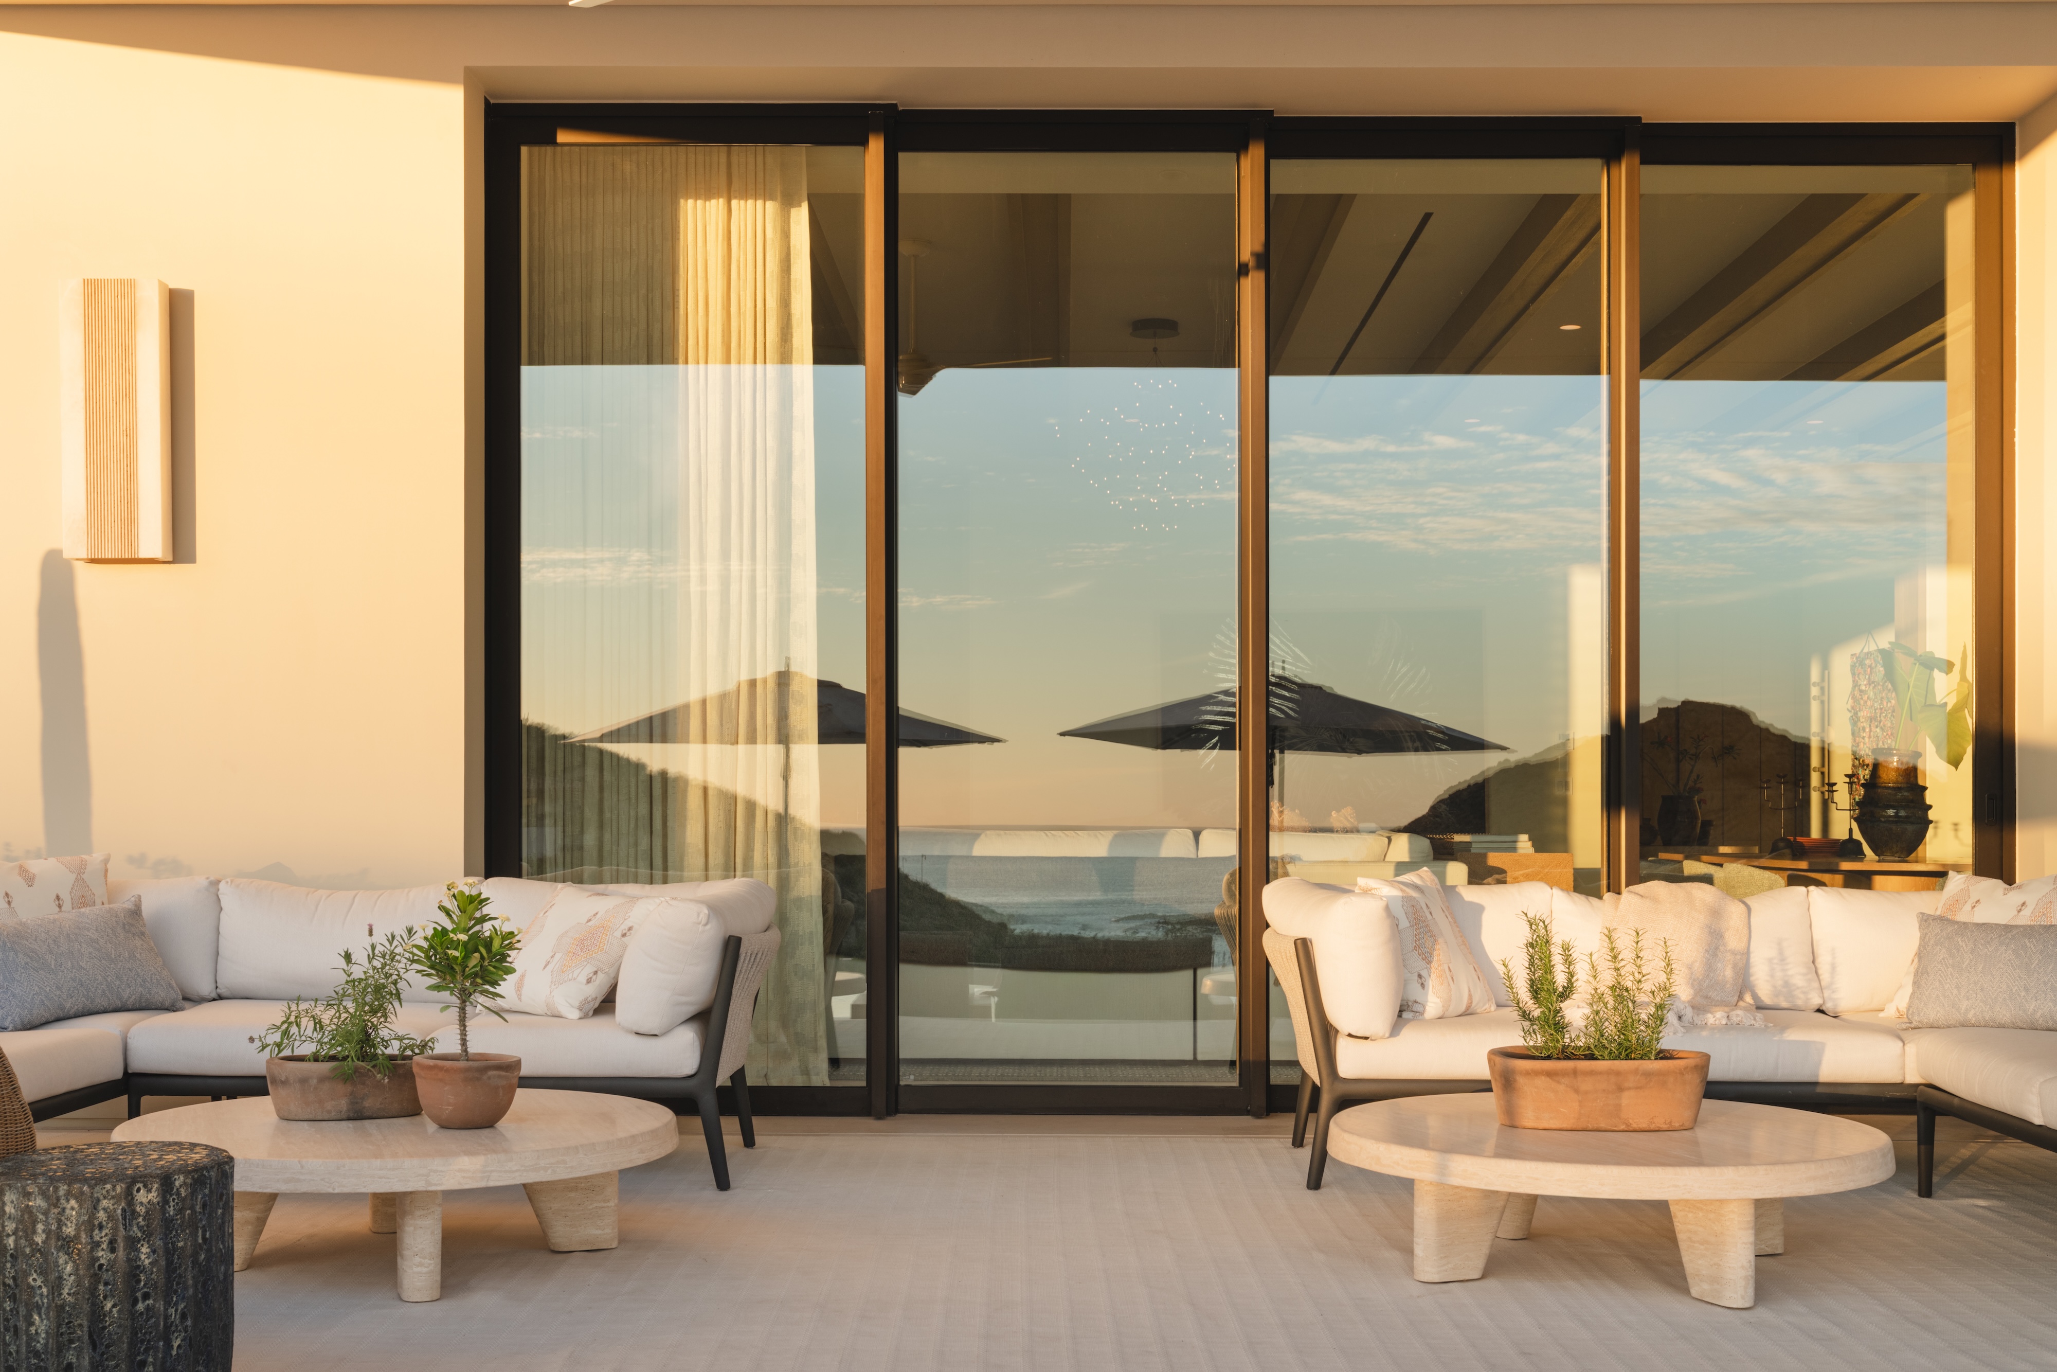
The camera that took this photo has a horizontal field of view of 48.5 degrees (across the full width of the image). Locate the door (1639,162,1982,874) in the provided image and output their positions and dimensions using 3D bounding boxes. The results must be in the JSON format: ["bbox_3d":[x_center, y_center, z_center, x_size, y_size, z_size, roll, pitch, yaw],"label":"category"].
[{"bbox_3d":[2.627,-0.216,7.680,1.200,3.130,0.080,0,0,0],"label":"door"}]

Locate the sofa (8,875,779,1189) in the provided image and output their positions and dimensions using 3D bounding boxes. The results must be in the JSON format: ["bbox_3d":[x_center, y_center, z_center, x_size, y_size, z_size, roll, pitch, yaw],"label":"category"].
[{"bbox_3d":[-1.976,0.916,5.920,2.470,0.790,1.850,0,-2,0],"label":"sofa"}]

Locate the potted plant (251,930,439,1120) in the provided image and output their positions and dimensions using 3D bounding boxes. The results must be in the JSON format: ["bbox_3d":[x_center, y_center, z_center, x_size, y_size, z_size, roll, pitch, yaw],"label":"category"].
[{"bbox_3d":[-1.529,0.751,5.110,0.425,0.410,0.250,0,-2,0],"label":"potted plant"}]

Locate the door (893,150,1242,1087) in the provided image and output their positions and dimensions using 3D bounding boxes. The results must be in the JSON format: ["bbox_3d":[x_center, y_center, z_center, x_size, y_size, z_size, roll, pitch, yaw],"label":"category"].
[{"bbox_3d":[0.127,-0.220,7.530,1.200,3.150,0.080,0,0,0],"label":"door"}]

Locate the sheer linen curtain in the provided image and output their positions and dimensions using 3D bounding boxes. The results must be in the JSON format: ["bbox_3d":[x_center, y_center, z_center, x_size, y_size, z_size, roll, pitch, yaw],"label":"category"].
[{"bbox_3d":[-1.228,-0.237,7.850,1.080,3.270,0.150,0,0,0],"label":"sheer linen curtain"}]

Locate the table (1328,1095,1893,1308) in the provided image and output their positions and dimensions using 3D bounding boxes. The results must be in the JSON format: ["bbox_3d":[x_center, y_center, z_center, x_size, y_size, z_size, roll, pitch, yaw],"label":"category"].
[{"bbox_3d":[1.252,1.100,4.910,1.215,0.315,1.215,0,-2,0],"label":"table"}]

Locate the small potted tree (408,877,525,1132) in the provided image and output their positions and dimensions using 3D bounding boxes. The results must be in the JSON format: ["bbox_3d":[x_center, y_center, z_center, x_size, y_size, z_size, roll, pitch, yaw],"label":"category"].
[{"bbox_3d":[-1.215,0.680,4.930,0.250,0.530,0.250,0,-2,0],"label":"small potted tree"}]

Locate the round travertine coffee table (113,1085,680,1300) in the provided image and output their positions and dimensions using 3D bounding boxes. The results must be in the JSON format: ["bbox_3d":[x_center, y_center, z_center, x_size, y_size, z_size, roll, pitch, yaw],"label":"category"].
[{"bbox_3d":[-1.384,1.105,4.990,1.215,0.315,1.215,0,-2,0],"label":"round travertine coffee table"}]

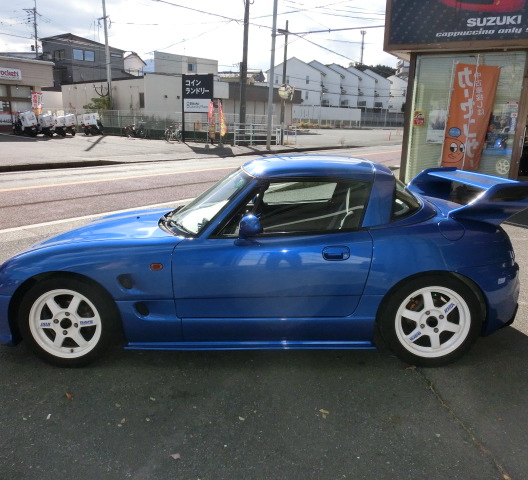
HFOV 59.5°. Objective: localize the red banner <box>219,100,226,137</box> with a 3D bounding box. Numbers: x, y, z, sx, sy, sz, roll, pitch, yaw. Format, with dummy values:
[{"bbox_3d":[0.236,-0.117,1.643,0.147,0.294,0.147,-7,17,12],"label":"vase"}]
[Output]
[{"bbox_3d":[-2.200,-6.440,24.500,0.450,1.850,0.200,3,15,5],"label":"red banner"}]

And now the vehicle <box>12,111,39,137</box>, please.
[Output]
[{"bbox_3d":[-13.651,-6.651,26.455,1.720,1.420,0.630,10,17,30],"label":"vehicle"}]

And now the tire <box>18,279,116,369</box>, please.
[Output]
[{"bbox_3d":[-1.121,0.462,2.689,0.530,0.530,0.170,-1,13,2],"label":"tire"}]

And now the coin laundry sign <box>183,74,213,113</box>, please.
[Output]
[{"bbox_3d":[-3.614,-8.066,25.500,2.000,2.000,0.150,9,17,28],"label":"coin laundry sign"}]

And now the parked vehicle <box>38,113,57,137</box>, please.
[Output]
[{"bbox_3d":[-12.675,-6.685,26.751,1.720,1.360,0.630,10,17,30],"label":"parked vehicle"}]

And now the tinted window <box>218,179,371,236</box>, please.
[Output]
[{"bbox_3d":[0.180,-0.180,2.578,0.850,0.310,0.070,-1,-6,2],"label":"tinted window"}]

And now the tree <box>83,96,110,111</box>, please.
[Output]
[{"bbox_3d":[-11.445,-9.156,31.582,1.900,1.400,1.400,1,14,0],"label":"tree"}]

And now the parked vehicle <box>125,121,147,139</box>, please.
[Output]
[{"bbox_3d":[-7.312,-6.259,26.300,0.600,1.000,1.600,9,16,26],"label":"parked vehicle"}]

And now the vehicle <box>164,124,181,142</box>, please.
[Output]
[{"bbox_3d":[-4.808,-5.621,24.396,0.550,1.030,1.720,-8,17,-32],"label":"vehicle"}]

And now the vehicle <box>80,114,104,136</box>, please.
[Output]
[{"bbox_3d":[-9.804,-6.593,26.500,0.630,1.220,1.600,6,15,17],"label":"vehicle"}]

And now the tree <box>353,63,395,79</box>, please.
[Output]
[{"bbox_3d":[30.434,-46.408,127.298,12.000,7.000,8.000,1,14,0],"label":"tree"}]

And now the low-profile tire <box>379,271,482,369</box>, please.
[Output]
[{"bbox_3d":[0.938,0.439,2.638,0.570,0.570,0.185,0,14,1],"label":"low-profile tire"}]

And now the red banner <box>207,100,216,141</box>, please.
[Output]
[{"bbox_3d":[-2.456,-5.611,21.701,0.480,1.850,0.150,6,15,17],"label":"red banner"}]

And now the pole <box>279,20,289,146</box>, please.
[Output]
[{"bbox_3d":[1.077,-7.897,23.572,0.300,6.070,0.250,2,14,0],"label":"pole"}]

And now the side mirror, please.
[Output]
[{"bbox_3d":[-0.073,-0.068,2.435,0.120,0.115,0.175,-1,13,2],"label":"side mirror"}]

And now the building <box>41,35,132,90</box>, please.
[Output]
[{"bbox_3d":[-20.130,-18.538,52.390,5.800,8.000,7.200,10,17,31],"label":"building"}]

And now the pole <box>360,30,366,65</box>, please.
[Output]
[{"bbox_3d":[26.801,-51.249,125.000,1.500,11.000,1.500,2,15,0],"label":"pole"}]

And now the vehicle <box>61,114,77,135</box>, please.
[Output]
[{"bbox_3d":[-11.011,-6.515,26.300,0.650,1.220,1.650,-6,16,-27],"label":"vehicle"}]

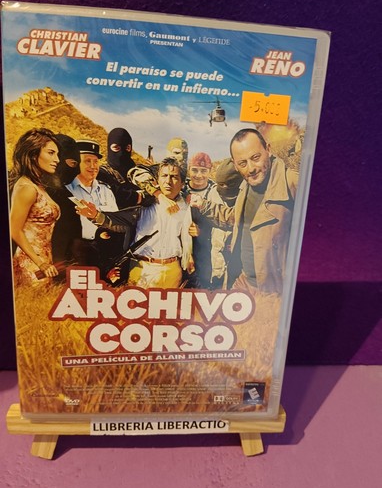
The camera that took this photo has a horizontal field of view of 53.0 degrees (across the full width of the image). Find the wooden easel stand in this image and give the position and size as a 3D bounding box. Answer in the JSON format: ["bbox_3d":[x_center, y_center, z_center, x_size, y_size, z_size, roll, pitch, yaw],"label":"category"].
[{"bbox_3d":[-0.018,0.009,0.213,0.148,0.206,0.115,2,30,-5],"label":"wooden easel stand"}]

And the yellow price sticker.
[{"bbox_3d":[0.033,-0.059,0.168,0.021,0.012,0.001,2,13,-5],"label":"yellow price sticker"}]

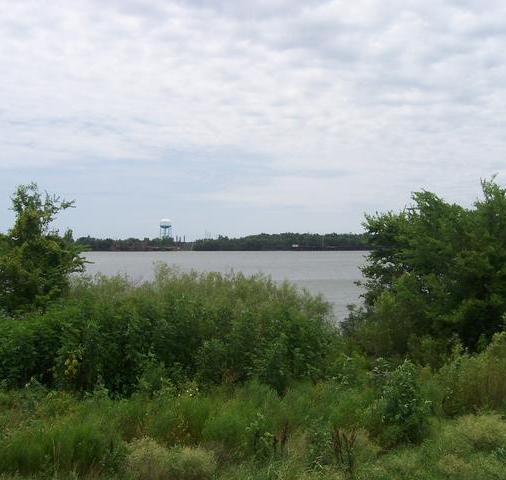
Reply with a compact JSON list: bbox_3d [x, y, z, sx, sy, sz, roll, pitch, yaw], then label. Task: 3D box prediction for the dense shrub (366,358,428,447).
[{"bbox_3d":[1.820,2.030,8.400,0.800,1.050,0.800,0,-1,0],"label":"dense shrub"}]

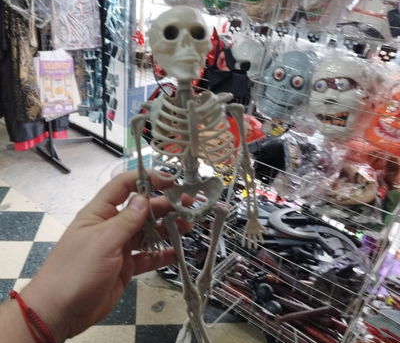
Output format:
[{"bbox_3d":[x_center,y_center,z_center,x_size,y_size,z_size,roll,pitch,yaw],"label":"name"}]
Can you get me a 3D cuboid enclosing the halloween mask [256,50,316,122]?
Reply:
[{"bbox_3d":[0.317,-0.327,1.412,0.192,0.268,0.105,29,23,20],"label":"halloween mask"}]

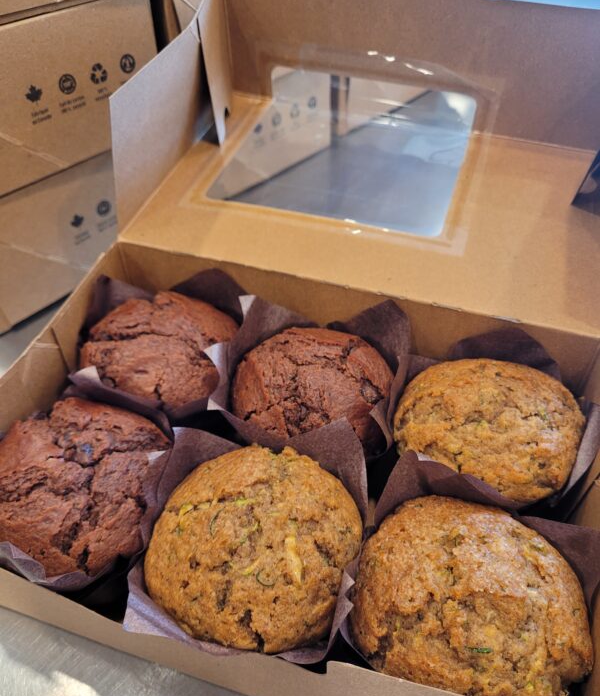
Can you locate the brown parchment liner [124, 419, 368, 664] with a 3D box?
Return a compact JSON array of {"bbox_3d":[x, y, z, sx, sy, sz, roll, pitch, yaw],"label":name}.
[{"bbox_3d":[-0.018,0.087,0.261,0.095,0.070,0.104,12,44,10],"label":"brown parchment liner"}]

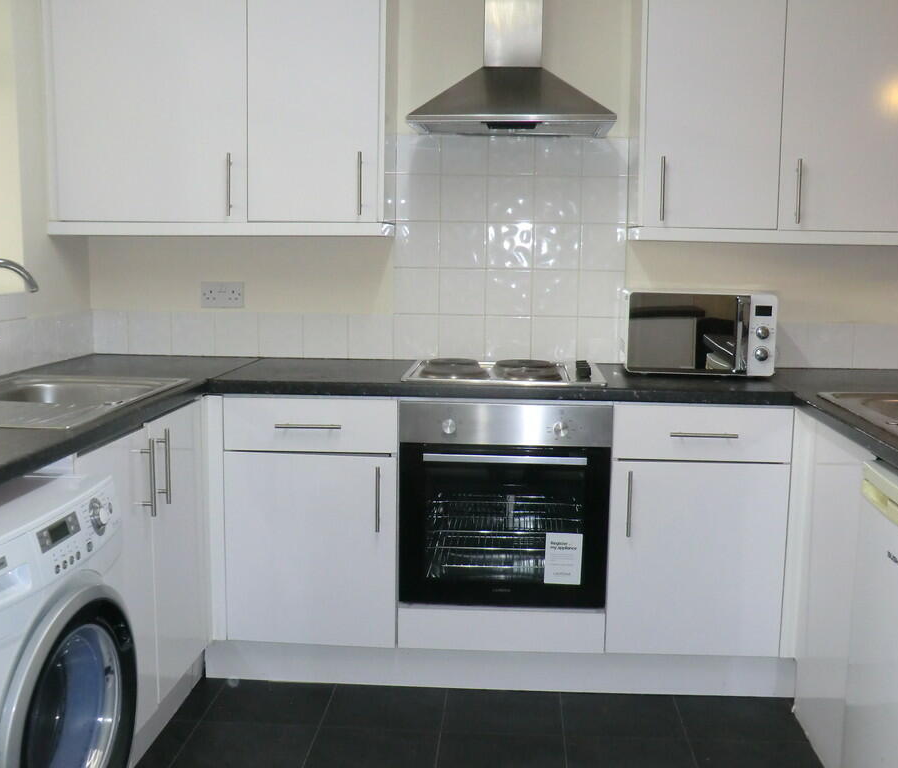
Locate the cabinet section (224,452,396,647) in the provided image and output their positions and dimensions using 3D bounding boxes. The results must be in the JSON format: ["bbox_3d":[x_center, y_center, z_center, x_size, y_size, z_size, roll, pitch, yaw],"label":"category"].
[{"bbox_3d":[-0.384,0.442,3.178,0.495,0.568,0.580,1,7,3],"label":"cabinet section"}]

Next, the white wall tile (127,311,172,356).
[{"bbox_3d":[-1.014,-0.172,3.410,0.150,0.150,0.008,1,8,3],"label":"white wall tile"}]

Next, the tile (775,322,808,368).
[{"bbox_3d":[1.103,-0.128,3.306,0.150,0.150,0.009,1,8,3],"label":"tile"}]

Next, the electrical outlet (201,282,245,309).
[{"bbox_3d":[-0.759,-0.297,3.371,0.147,0.087,0.011,1,8,3],"label":"electrical outlet"}]

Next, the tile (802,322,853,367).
[{"bbox_3d":[1.239,-0.128,3.277,0.150,0.150,0.008,1,8,3],"label":"tile"}]

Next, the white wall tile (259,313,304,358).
[{"bbox_3d":[-0.566,-0.164,3.381,0.150,0.150,0.008,1,8,3],"label":"white wall tile"}]

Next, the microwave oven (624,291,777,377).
[{"bbox_3d":[0.768,-0.158,3.084,0.435,0.251,0.335,2,8,12],"label":"microwave oven"}]

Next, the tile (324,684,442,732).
[{"bbox_3d":[-0.179,0.924,2.892,0.333,0.010,0.320,1,8,3],"label":"tile"}]

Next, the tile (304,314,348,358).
[{"bbox_3d":[-0.414,-0.161,3.372,0.150,0.150,0.008,1,8,3],"label":"tile"}]

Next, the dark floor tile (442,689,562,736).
[{"bbox_3d":[0.154,0.930,2.873,0.333,0.010,0.320,1,8,3],"label":"dark floor tile"}]

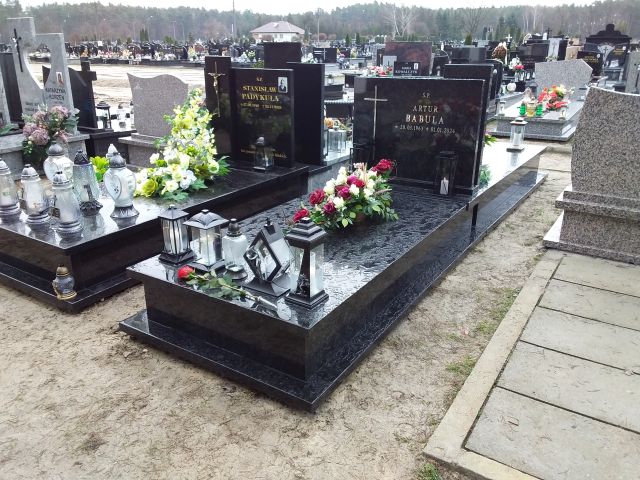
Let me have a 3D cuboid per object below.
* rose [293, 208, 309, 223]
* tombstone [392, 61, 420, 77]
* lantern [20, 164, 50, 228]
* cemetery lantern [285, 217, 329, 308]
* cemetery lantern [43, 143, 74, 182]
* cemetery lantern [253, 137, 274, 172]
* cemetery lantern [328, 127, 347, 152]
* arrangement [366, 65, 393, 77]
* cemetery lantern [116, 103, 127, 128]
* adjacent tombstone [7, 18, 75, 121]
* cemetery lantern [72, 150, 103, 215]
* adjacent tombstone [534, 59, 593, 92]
[{"bbox_3d":[-0.093,-0.127,2.686,0.081,0.064,0.077,13,24,31],"label":"rose"},{"bbox_3d":[1.663,-3.082,9.837,0.527,0.548,0.083,13,24,31],"label":"tombstone"},{"bbox_3d":[-1.677,-0.278,3.030,0.144,0.332,0.144,-12,23,-28],"label":"lantern"},{"bbox_3d":[-0.057,0.078,2.105,0.151,0.352,0.143,13,24,31],"label":"cemetery lantern"},{"bbox_3d":[-1.751,-0.467,3.489,0.180,0.388,0.172,13,24,31],"label":"cemetery lantern"},{"bbox_3d":[-0.435,-0.660,3.957,0.112,0.224,0.112,13,24,31],"label":"cemetery lantern"},{"bbox_3d":[0.186,-0.990,5.034,0.151,0.246,0.157,13,24,31],"label":"cemetery lantern"},{"bbox_3d":[1.444,-4.090,12.566,0.618,0.371,0.464,13,24,31],"label":"arrangement"},{"bbox_3d":[-2.494,-1.539,6.445,0.134,0.323,0.134,-8,22,-19],"label":"cemetery lantern"},{"bbox_3d":[-2.871,-1.683,5.344,0.909,1.116,0.093,13,24,31],"label":"adjacent tombstone"},{"bbox_3d":[-1.446,-0.353,3.182,0.132,0.392,0.132,13,24,31],"label":"cemetery lantern"},{"bbox_3d":[4.195,-2.795,8.984,0.901,0.673,0.124,13,24,31],"label":"adjacent tombstone"}]

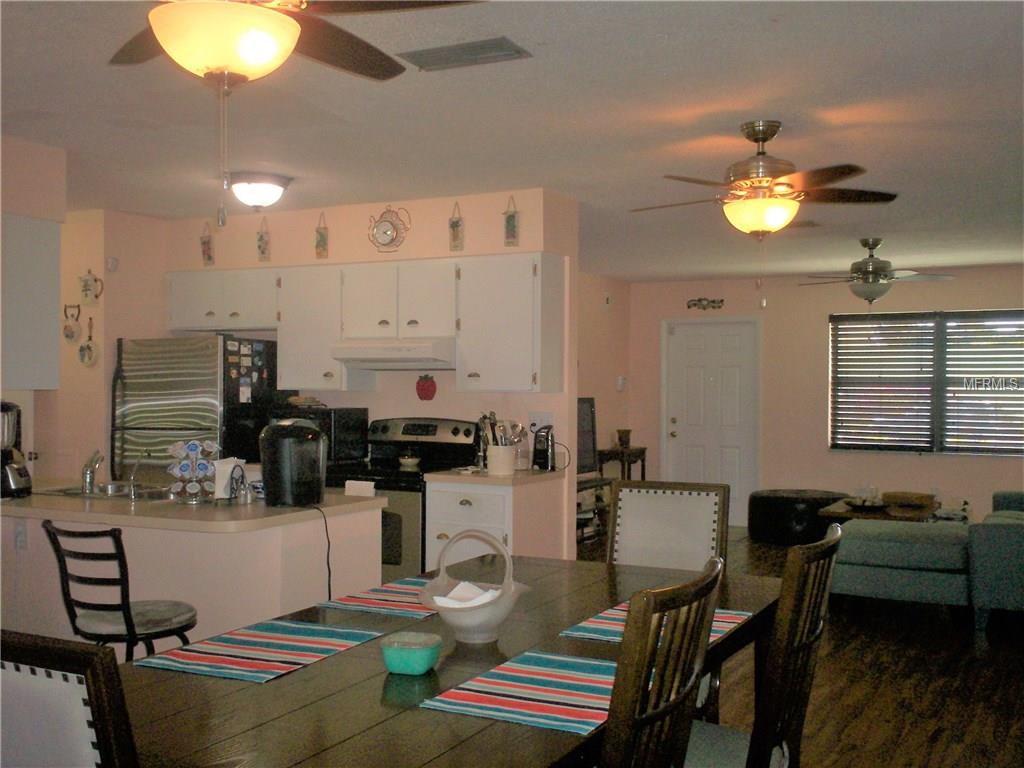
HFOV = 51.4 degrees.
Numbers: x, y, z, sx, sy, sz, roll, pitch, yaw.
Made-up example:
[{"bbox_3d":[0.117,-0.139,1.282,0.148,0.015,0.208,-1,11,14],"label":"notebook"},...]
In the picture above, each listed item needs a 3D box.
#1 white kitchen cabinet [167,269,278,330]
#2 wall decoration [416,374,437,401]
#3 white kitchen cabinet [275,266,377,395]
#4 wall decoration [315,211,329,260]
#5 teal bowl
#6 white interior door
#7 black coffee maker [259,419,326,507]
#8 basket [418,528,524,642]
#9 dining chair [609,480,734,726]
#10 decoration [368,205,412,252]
[{"bbox_3d":[-1.683,-0.507,6.545,0.845,0.359,0.322,0,1,27],"label":"white kitchen cabinet"},{"bbox_3d":[-0.510,0.022,6.329,0.143,0.157,0.020,0,0,27],"label":"wall decoration"},{"bbox_3d":[-1.085,-0.324,6.247,0.489,0.719,0.322,0,1,27],"label":"white kitchen cabinet"},{"bbox_3d":[-1.091,-0.847,6.064,0.091,0.273,0.020,0,1,27],"label":"wall decoration"},{"bbox_3d":[-0.228,0.611,2.420,0.125,0.068,0.125,0,0,14],"label":"teal bowl"},{"bbox_3d":[1.992,0.387,10.612,0.921,2.003,0.070,0,0,27],"label":"white interior door"},{"bbox_3d":[-0.898,0.304,4.336,0.260,0.360,0.320,0,0,-14],"label":"black coffee maker"},{"bbox_3d":[-0.097,0.505,2.716,0.285,0.290,0.260,0,0,0],"label":"basket"},{"bbox_3d":[0.463,0.888,3.680,0.470,1.040,0.580,0,0,27],"label":"dining chair"},{"bbox_3d":[-0.693,-0.885,6.063,0.296,0.273,0.040,0,0,27],"label":"decoration"}]

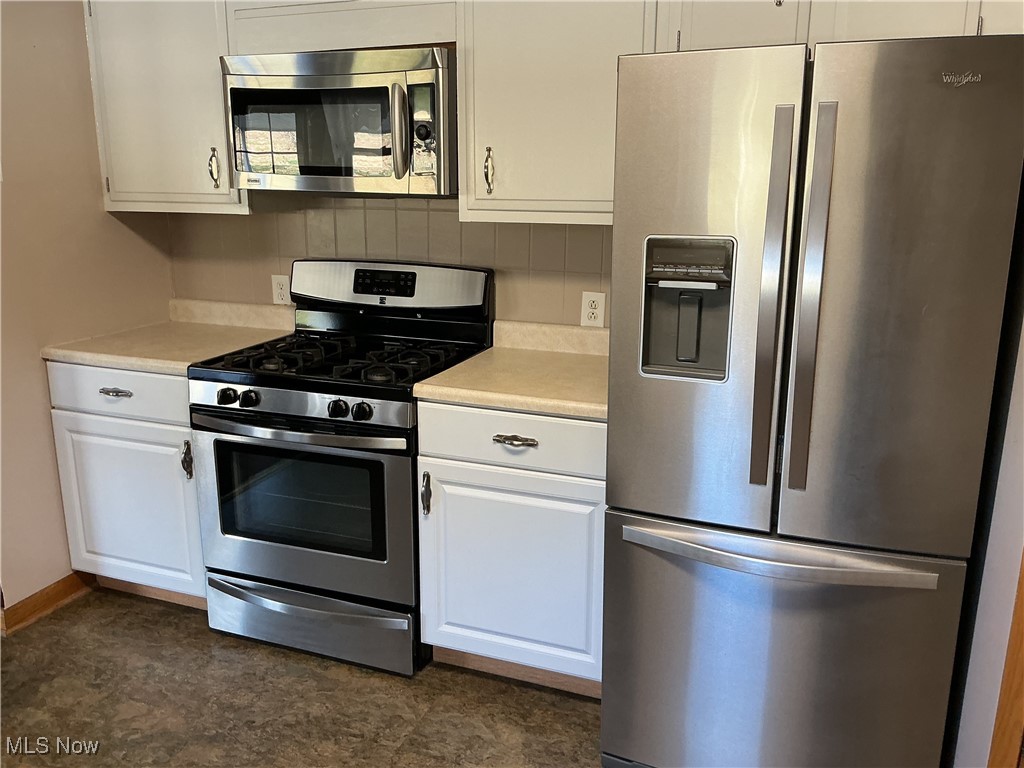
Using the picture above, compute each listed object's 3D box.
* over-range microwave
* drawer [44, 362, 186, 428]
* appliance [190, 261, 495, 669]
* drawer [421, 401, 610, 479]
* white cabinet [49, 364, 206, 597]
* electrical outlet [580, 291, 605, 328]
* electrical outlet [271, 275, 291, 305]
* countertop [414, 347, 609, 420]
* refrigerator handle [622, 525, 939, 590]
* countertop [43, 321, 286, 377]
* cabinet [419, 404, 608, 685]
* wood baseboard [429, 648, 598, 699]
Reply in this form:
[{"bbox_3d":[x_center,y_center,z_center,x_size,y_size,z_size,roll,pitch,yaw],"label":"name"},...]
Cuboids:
[{"bbox_3d":[-0.472,-0.811,2.715,0.762,0.413,0.412,5,15,20],"label":"over-range microwave"},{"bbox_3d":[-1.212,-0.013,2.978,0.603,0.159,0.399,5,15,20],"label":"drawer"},{"bbox_3d":[-0.547,0.226,2.838,0.760,1.178,0.680,5,15,20],"label":"appliance"},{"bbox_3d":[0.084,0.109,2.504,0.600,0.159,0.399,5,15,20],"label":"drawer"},{"bbox_3d":[-1.177,0.253,3.142,0.605,0.770,0.604,5,15,20],"label":"white cabinet"},{"bbox_3d":[0.264,-0.240,2.791,0.072,0.114,0.014,5,15,20],"label":"electrical outlet"},{"bbox_3d":[-0.864,-0.349,3.203,0.071,0.114,0.014,5,15,20],"label":"electrical outlet"},{"bbox_3d":[0.122,-0.018,2.555,0.612,0.039,0.623,5,15,20],"label":"countertop"},{"bbox_3d":[0.557,0.387,1.853,0.663,0.035,0.088,5,15,20],"label":"refrigerator handle"},{"bbox_3d":[-1.173,-0.140,3.028,0.605,0.039,0.623,5,15,20],"label":"countertop"},{"bbox_3d":[0.120,0.375,2.668,0.603,0.770,0.604,5,15,20],"label":"cabinet"},{"bbox_3d":[0.042,0.844,2.591,0.607,0.107,0.019,5,15,20],"label":"wood baseboard"}]

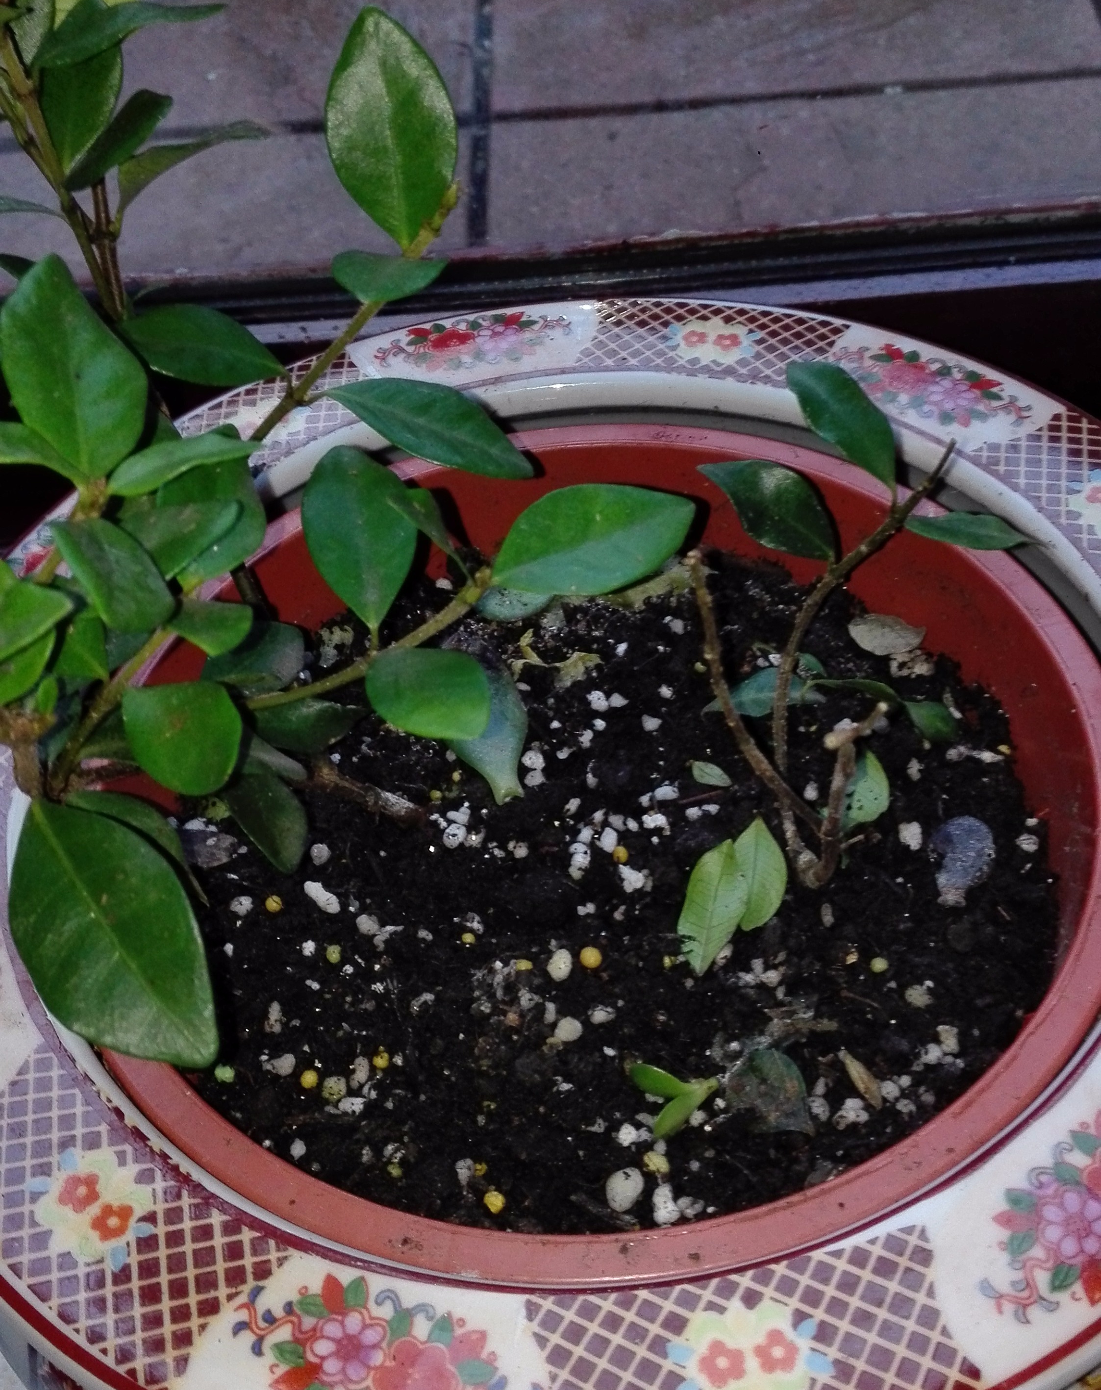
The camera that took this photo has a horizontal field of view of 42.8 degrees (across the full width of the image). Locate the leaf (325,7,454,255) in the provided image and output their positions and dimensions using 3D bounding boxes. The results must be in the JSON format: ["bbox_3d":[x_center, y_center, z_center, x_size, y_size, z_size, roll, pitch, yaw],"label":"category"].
[{"bbox_3d":[-0.038,-0.136,0.335,0.029,0.009,0.056,-8,84,-4],"label":"leaf"}]

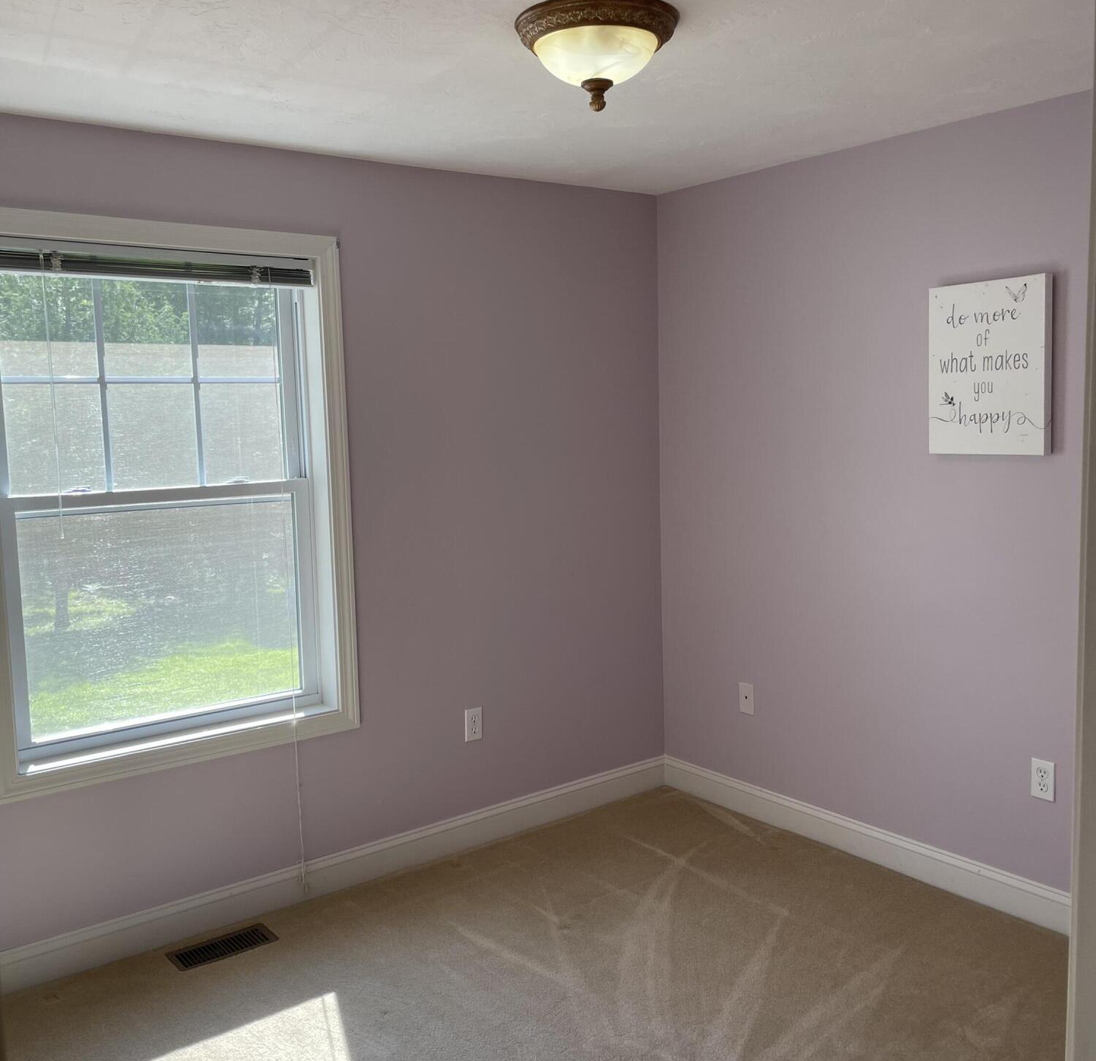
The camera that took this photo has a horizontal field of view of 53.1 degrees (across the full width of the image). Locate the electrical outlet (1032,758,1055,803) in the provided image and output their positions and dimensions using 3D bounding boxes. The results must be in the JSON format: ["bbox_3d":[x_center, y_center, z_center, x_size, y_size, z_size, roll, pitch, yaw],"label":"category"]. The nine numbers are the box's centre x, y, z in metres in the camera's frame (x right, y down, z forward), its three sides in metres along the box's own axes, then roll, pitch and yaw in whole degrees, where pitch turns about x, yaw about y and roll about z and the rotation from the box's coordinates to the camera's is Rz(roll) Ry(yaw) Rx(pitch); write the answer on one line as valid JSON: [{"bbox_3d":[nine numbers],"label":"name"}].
[{"bbox_3d":[1.447,0.732,3.214,0.008,0.116,0.071,-7,8,-37],"label":"electrical outlet"}]

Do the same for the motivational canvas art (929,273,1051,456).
[{"bbox_3d":[1.290,-0.473,3.214,0.039,0.501,0.363,-7,8,-37],"label":"motivational canvas art"}]

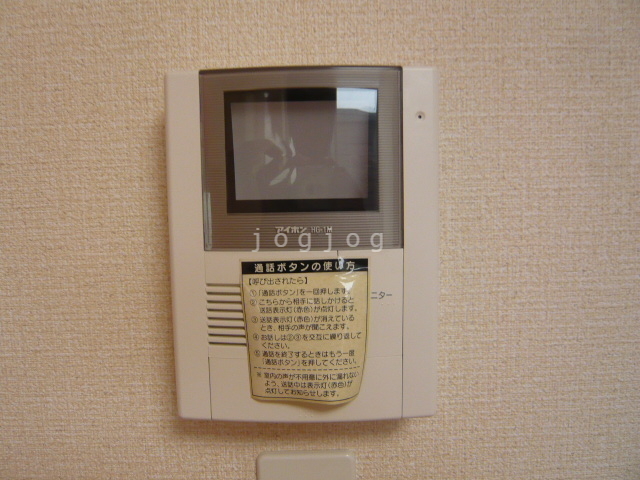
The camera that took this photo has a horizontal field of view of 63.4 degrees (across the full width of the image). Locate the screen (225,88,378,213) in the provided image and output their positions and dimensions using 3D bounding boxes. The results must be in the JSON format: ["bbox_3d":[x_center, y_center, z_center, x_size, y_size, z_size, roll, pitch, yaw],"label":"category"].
[{"bbox_3d":[-0.011,-0.053,0.310,0.091,0.073,0.010,-1,5,0],"label":"screen"}]

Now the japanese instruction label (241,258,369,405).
[{"bbox_3d":[-0.009,0.055,0.315,0.076,0.088,0.009,-1,5,0],"label":"japanese instruction label"}]

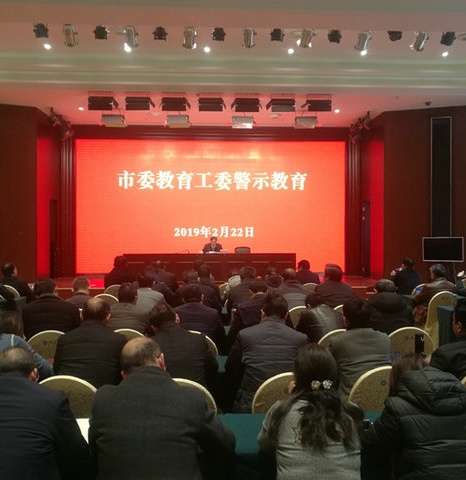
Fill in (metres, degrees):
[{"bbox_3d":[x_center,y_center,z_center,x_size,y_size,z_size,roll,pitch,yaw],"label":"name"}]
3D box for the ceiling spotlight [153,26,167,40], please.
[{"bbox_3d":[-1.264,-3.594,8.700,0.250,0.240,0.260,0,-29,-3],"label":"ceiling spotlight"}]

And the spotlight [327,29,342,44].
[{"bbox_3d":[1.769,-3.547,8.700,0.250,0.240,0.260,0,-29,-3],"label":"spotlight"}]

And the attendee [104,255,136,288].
[{"bbox_3d":[-1.762,0.980,7.817,0.540,1.320,0.780,0,1,0],"label":"attendee"}]

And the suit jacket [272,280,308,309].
[{"bbox_3d":[0.670,0.805,5.814,0.500,0.660,0.460,0,1,-3],"label":"suit jacket"}]

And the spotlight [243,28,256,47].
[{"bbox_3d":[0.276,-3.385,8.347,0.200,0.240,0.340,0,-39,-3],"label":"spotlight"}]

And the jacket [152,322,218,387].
[{"bbox_3d":[-0.311,0.827,3.180,0.480,0.680,0.420,0,1,-3],"label":"jacket"}]

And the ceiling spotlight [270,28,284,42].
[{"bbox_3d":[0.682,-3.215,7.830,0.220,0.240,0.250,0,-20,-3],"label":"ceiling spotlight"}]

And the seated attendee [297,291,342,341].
[{"bbox_3d":[0.800,1.074,4.618,0.530,1.220,0.820,0,1,-6],"label":"seated attendee"}]

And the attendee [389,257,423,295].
[{"bbox_3d":[3.268,1.011,9.350,0.540,1.300,0.750,-1,1,-34],"label":"attendee"}]

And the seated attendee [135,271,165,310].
[{"bbox_3d":[-1.056,1.067,6.200,0.520,1.300,0.750,0,1,3],"label":"seated attendee"}]

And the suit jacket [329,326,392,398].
[{"bbox_3d":[0.838,0.882,3.280,0.500,0.640,0.450,0,1,-3],"label":"suit jacket"}]

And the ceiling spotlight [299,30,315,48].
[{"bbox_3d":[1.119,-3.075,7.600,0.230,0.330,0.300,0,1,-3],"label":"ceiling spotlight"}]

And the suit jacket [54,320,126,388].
[{"bbox_3d":[-0.891,0.791,3.120,0.500,0.580,0.420,0,0,-2],"label":"suit jacket"}]

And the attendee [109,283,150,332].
[{"bbox_3d":[-0.930,0.950,4.500,0.520,1.200,0.700,0,0,-3],"label":"attendee"}]

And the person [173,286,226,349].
[{"bbox_3d":[-0.306,1.053,4.567,0.530,1.270,0.780,0,1,-3],"label":"person"}]

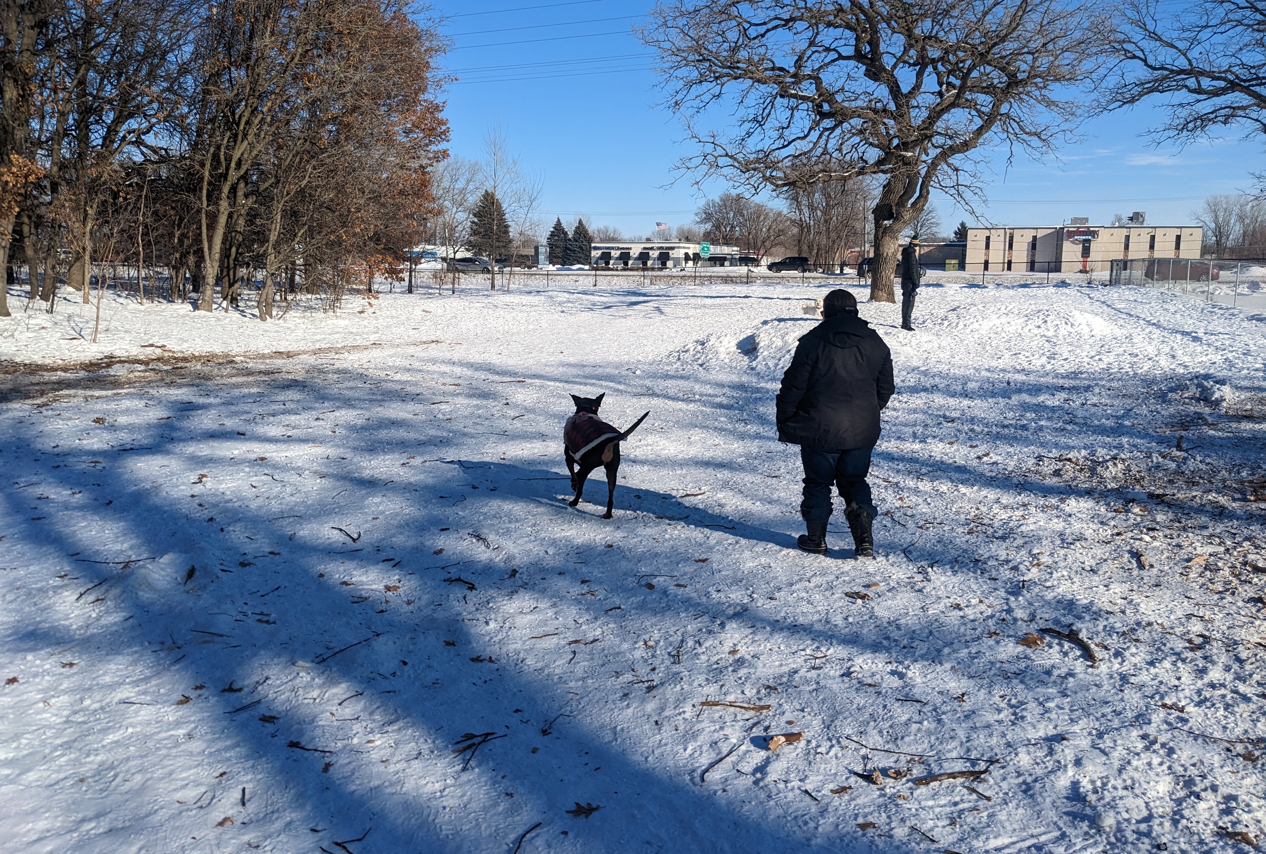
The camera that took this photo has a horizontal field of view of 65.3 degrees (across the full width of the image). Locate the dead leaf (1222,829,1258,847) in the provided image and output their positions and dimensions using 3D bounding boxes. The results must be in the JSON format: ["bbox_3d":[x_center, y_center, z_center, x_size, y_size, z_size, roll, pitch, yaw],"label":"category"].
[{"bbox_3d":[1.796,1.213,2.921,0.105,0.025,0.060,0,10,0],"label":"dead leaf"}]

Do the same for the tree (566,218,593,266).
[{"bbox_3d":[-7.901,-27.638,147.443,4.100,7.040,4.100,0,10,0],"label":"tree"}]

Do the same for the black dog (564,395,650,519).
[{"bbox_3d":[-0.200,0.196,7.445,0.420,0.770,1.000,-3,10,-19],"label":"black dog"}]

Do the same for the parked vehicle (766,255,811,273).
[{"bbox_3d":[15.821,-16.444,99.657,4.750,1.724,1.880,2,10,12],"label":"parked vehicle"}]

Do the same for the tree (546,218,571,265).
[{"bbox_3d":[-11.075,-27.709,147.431,3.900,7.184,3.900,0,10,0],"label":"tree"}]

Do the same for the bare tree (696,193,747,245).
[{"bbox_3d":[14.946,-33.445,166.732,9.200,12.120,9.200,0,10,0],"label":"bare tree"}]

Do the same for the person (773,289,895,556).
[{"bbox_3d":[1.264,-0.021,6.145,0.690,1.660,0.450,-1,10,-5],"label":"person"}]

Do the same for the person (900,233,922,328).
[{"bbox_3d":[5.336,-2.780,18.994,0.360,1.770,0.480,1,10,7],"label":"person"}]

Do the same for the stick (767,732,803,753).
[{"bbox_3d":[0.541,1.119,3.517,0.125,0.045,0.055,0,10,0],"label":"stick"}]

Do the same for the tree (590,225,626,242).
[{"bbox_3d":[-6.028,-43.599,236.018,8.700,9.299,8.700,0,10,0],"label":"tree"}]

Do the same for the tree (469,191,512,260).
[{"bbox_3d":[-17.740,-24.709,122.576,5.500,9.149,5.500,0,10,0],"label":"tree"}]

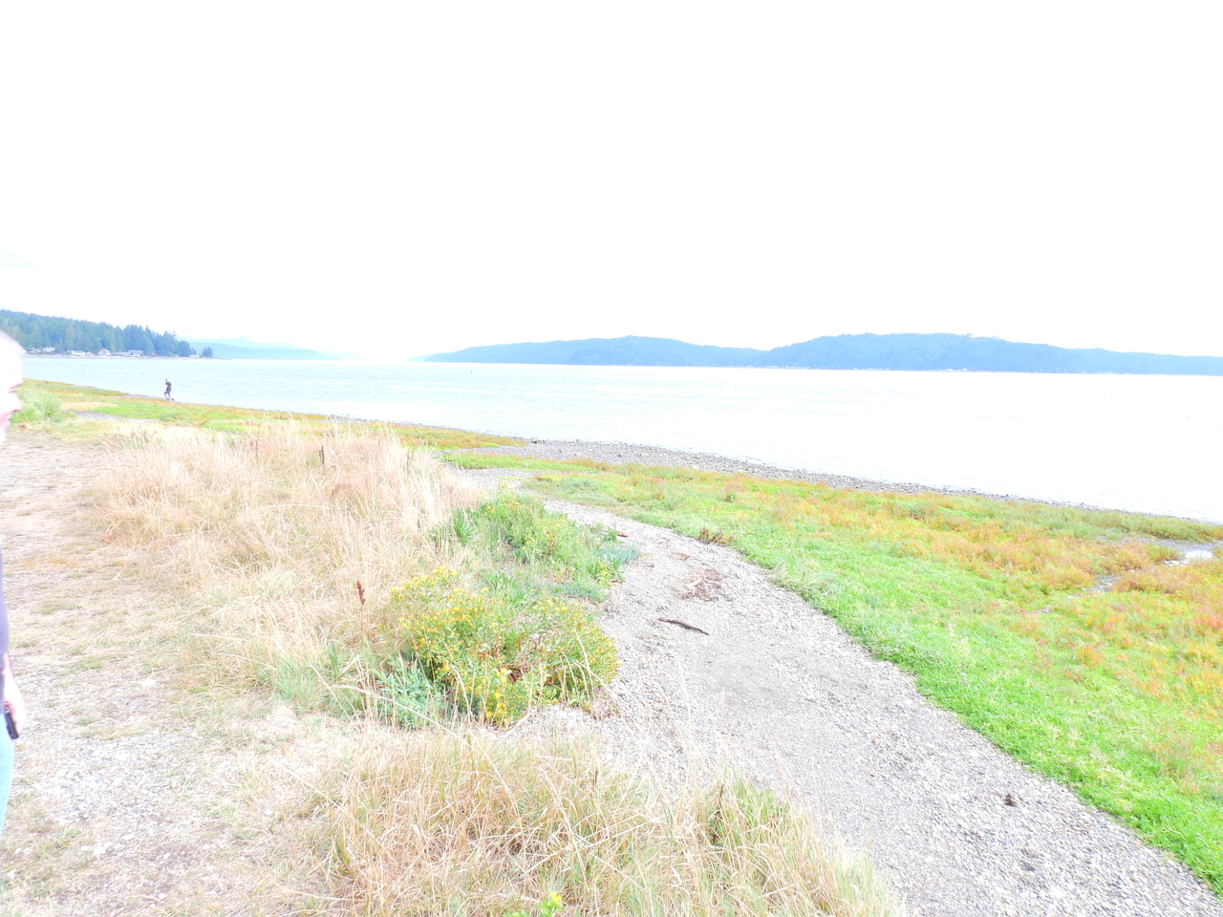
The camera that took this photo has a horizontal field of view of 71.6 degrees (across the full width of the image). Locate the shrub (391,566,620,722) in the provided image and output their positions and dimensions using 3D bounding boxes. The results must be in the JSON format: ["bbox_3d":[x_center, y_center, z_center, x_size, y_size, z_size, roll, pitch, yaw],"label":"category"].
[{"bbox_3d":[-0.617,1.005,4.862,1.250,0.550,1.050,1,6,0],"label":"shrub"}]

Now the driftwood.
[{"bbox_3d":[0.543,1.258,6.380,0.421,0.050,0.070,5,8,34],"label":"driftwood"}]

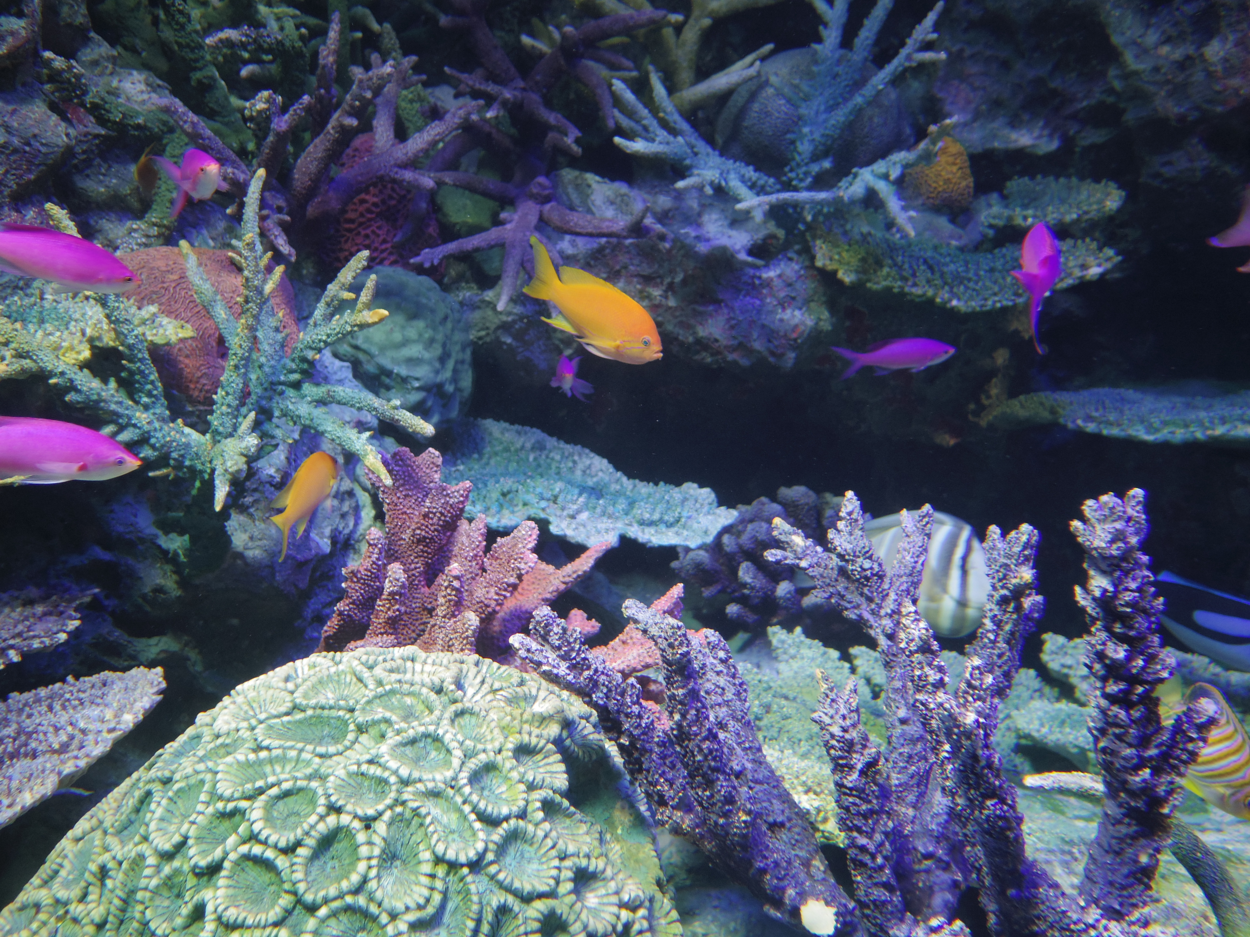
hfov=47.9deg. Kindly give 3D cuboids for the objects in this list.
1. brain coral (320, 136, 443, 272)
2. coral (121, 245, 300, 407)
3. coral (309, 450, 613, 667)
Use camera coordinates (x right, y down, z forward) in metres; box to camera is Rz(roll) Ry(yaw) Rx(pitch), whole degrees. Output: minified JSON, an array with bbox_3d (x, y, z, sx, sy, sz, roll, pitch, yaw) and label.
[{"bbox_3d":[-0.254,-0.275,1.460,0.125,0.145,0.115,0,12,0],"label":"brain coral"},{"bbox_3d":[-0.368,-0.126,1.250,0.165,0.145,0.140,0,12,0],"label":"coral"},{"bbox_3d":[-0.115,0.063,1.000,0.205,0.155,0.150,0,12,0],"label":"coral"}]

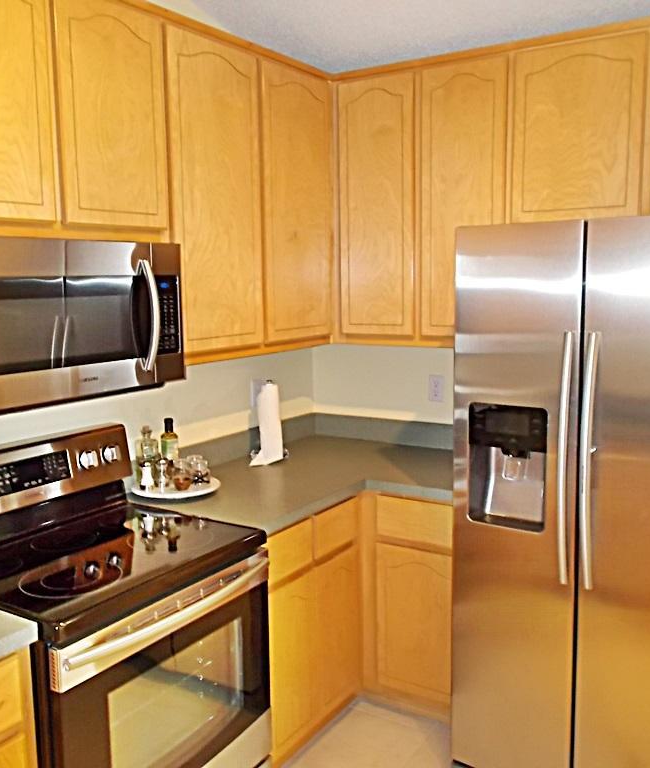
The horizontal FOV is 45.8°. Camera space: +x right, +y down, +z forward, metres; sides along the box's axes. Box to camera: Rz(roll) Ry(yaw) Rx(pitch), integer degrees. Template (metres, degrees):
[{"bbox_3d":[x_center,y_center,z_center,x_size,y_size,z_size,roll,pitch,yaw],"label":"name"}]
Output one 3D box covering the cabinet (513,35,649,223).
[{"bbox_3d":[0.933,-0.868,2.746,0.453,0.606,0.317,4,9,32],"label":"cabinet"}]

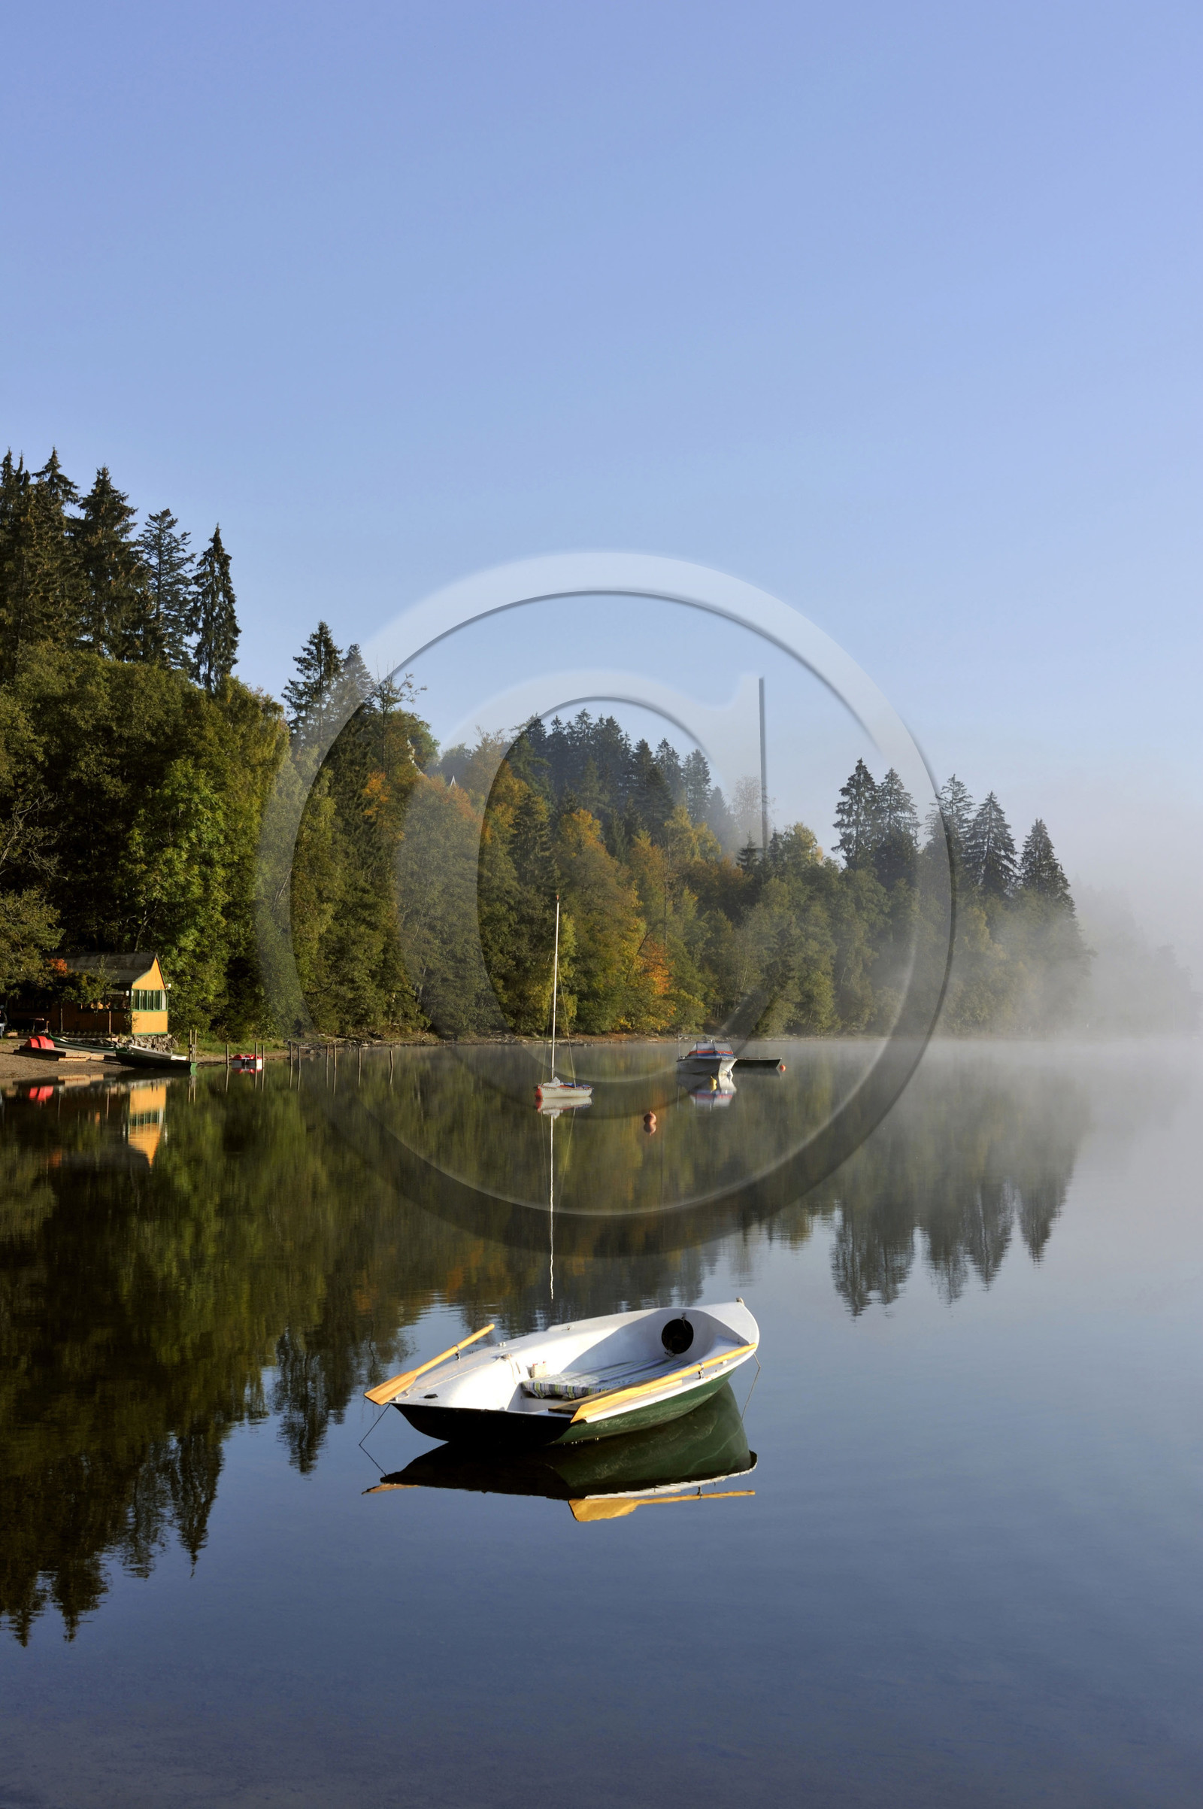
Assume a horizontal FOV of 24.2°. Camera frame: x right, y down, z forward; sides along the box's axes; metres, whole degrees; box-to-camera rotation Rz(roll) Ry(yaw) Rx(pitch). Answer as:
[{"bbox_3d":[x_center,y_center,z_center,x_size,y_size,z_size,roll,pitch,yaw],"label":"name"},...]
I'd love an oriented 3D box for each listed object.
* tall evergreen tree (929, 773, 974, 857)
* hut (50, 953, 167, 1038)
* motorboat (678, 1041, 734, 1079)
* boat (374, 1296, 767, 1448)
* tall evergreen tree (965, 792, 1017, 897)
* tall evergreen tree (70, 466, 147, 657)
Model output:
[{"bbox_3d":[42.369,-2.020,340.380,7.500,27.000,7.500,1,-2,0],"label":"tall evergreen tree"},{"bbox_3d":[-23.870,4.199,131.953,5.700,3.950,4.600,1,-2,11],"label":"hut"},{"bbox_3d":[4.364,6.350,115.199,2.000,1.600,4.600,1,-2,-10],"label":"motorboat"},{"bbox_3d":[0.111,2.783,16.541,1.530,0.570,3.680,0,-3,25],"label":"boat"},{"bbox_3d":[55.057,-2.381,396.658,7.500,27.000,7.500,1,-2,0],"label":"tall evergreen tree"},{"bbox_3d":[-30.836,-15.731,173.986,5.300,23.000,5.300,1,-2,0],"label":"tall evergreen tree"}]

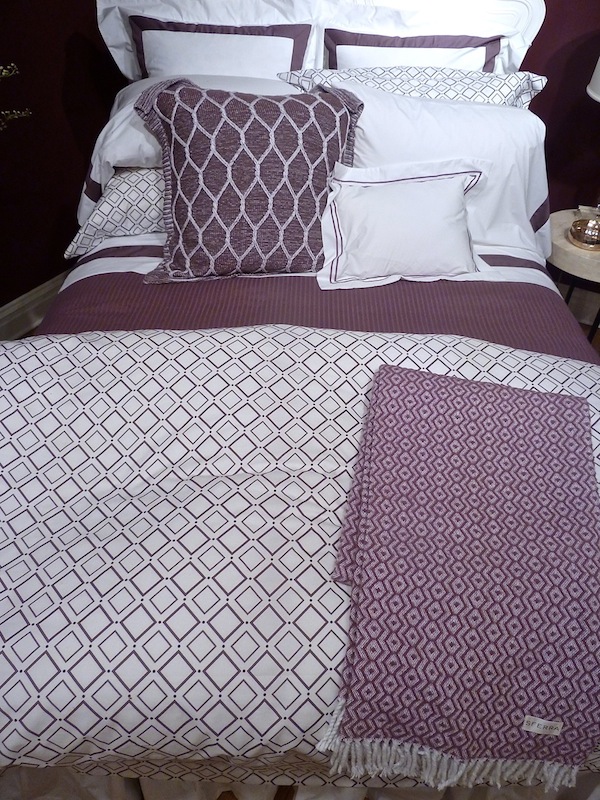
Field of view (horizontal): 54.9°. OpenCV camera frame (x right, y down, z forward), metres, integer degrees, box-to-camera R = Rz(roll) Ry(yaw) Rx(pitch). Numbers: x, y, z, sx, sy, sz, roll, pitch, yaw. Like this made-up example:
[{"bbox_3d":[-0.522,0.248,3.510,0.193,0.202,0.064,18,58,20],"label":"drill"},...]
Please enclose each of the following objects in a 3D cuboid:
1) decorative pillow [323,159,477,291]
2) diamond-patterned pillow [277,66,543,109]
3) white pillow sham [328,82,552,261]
[{"bbox_3d":[0.300,-0.515,1.709,0.470,0.360,0.130,-4,15,-4],"label":"decorative pillow"},{"bbox_3d":[0.380,-0.859,2.002,0.840,0.500,0.170,1,5,1],"label":"diamond-patterned pillow"},{"bbox_3d":[0.425,-0.751,1.898,0.740,0.500,0.200,1,8,1],"label":"white pillow sham"}]

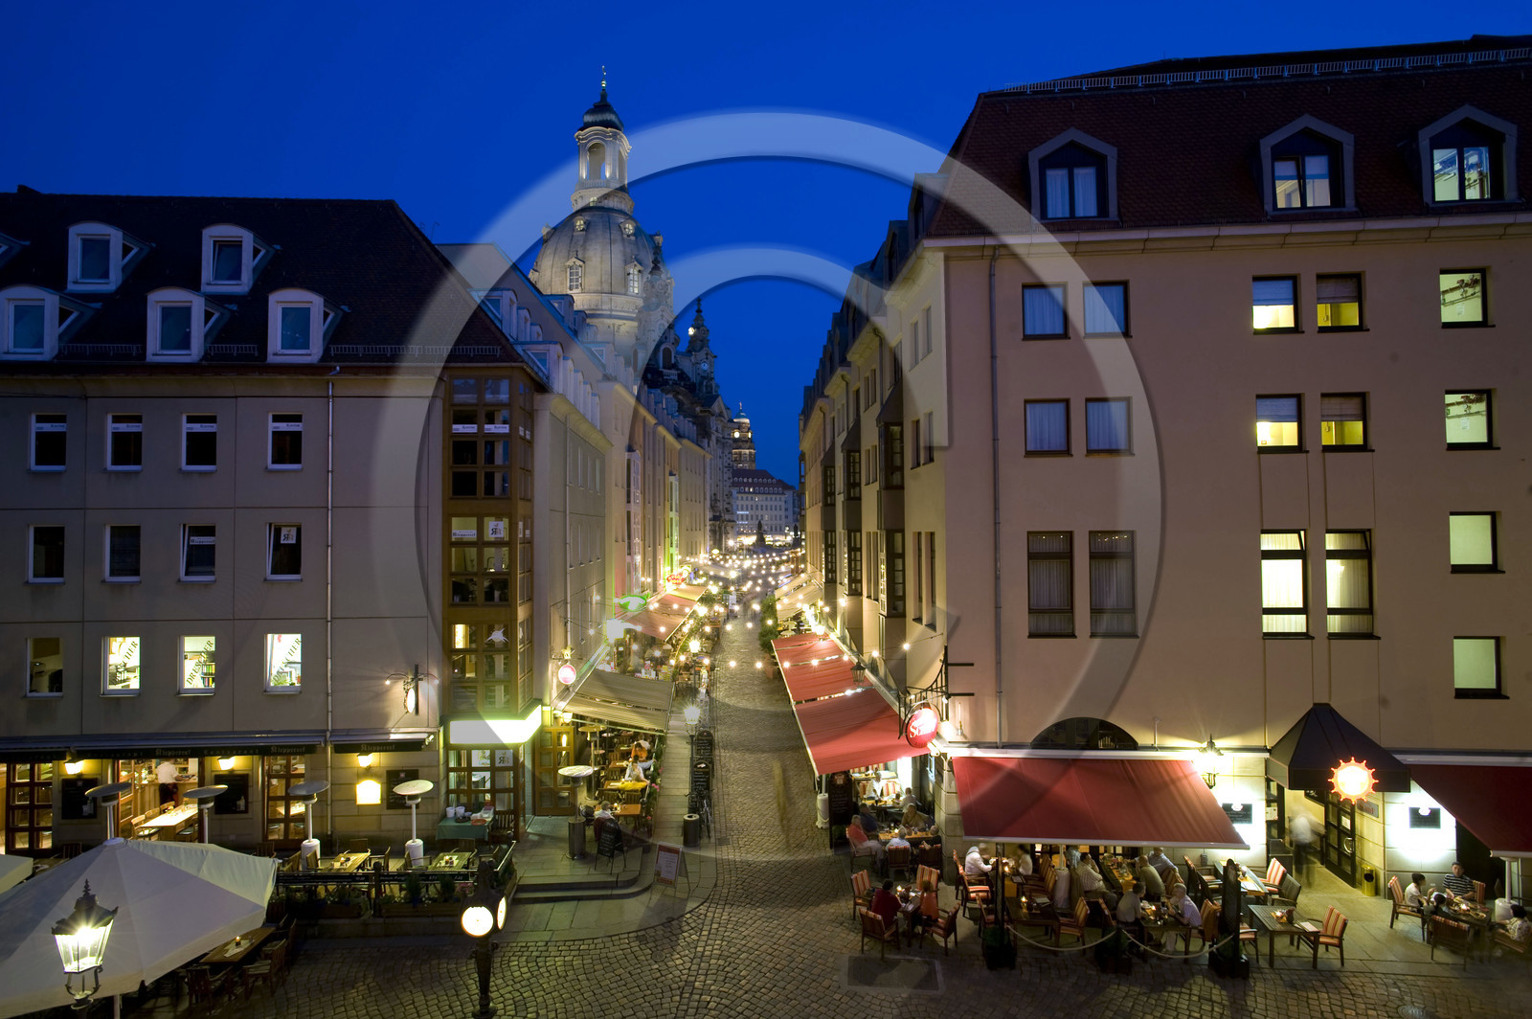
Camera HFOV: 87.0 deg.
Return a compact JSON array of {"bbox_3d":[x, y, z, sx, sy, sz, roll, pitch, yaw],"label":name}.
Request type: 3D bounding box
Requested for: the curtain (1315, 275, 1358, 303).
[{"bbox_3d":[13.816,-5.330,19.590,1.024,0.701,0.060,-1,-2,6],"label":"curtain"}]

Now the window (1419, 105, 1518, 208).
[{"bbox_3d":[16.677,-8.354,19.586,2.134,2.466,0.900,-1,-2,6],"label":"window"}]

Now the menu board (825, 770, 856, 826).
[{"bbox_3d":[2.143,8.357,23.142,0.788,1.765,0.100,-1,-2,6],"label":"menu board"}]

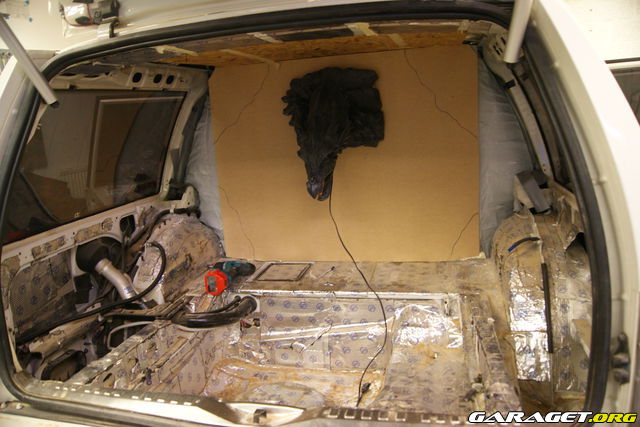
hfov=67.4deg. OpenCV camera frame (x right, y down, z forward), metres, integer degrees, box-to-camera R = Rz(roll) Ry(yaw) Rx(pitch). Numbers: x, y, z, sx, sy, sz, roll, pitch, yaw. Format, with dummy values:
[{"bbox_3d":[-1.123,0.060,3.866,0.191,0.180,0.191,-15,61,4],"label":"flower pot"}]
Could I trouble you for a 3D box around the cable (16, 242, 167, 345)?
[{"bbox_3d":[-0.619,0.219,1.364,0.165,0.175,0.515,0,13,13],"label":"cable"}]

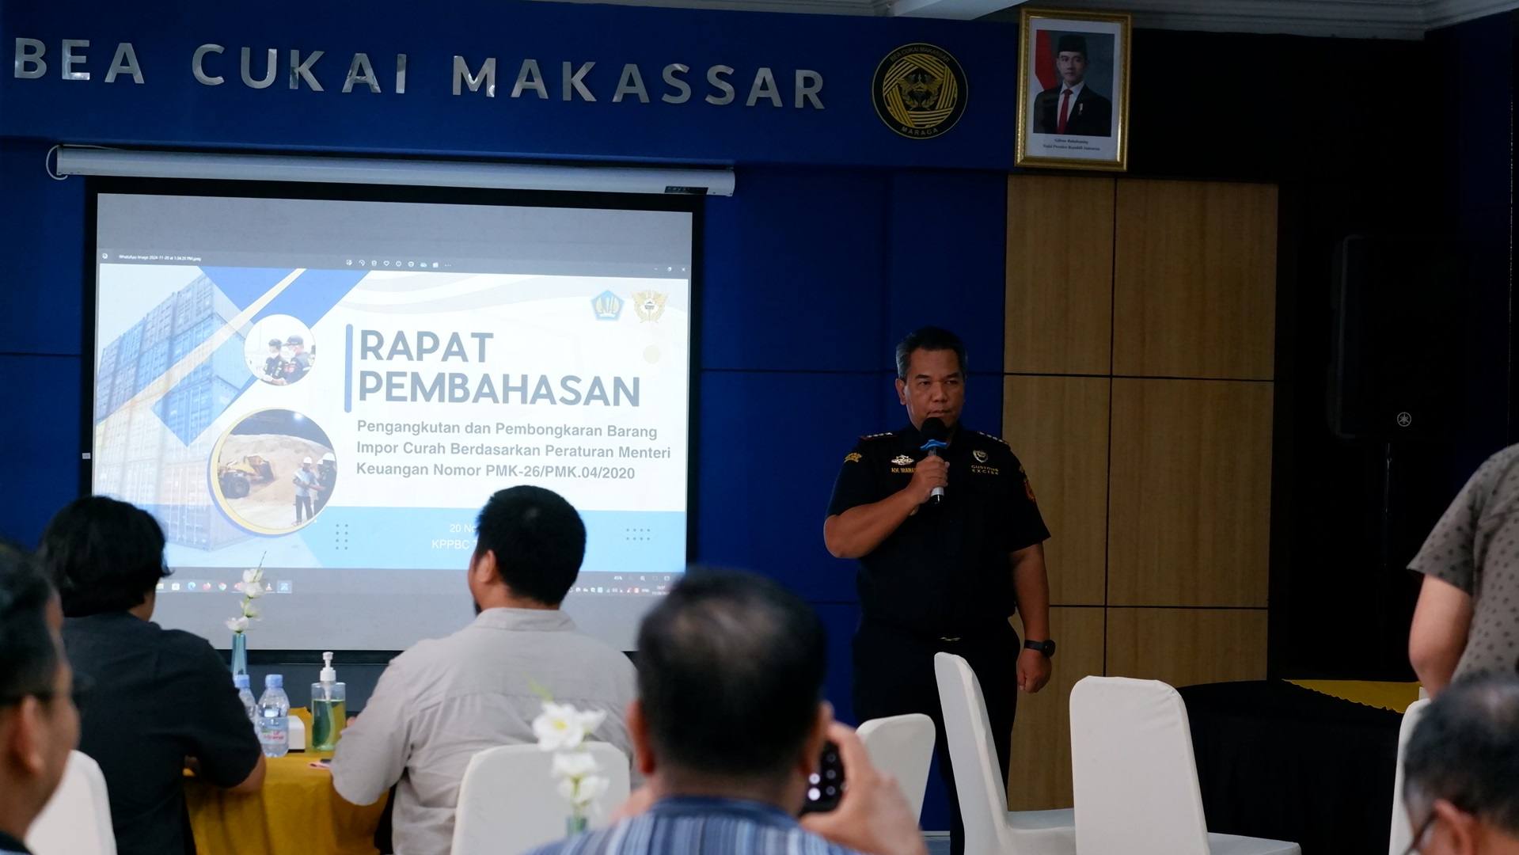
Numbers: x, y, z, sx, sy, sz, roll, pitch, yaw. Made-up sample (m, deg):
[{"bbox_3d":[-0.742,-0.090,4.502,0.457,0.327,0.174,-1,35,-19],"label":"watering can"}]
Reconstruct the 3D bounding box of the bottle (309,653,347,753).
[{"bbox_3d":[-0.886,0.565,6.880,0.070,0.202,0.070,1,1,0],"label":"bottle"}]

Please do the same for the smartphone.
[{"bbox_3d":[0.003,0.345,3.300,0.162,0.077,0.009,1,-2,0],"label":"smartphone"}]

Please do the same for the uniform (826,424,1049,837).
[{"bbox_3d":[0.462,0.690,8.750,0.540,1.400,0.350,1,1,-10],"label":"uniform"}]

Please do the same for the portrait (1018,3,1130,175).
[{"bbox_3d":[1.086,-1.163,11.550,0.395,0.545,0.030,2,4,-12],"label":"portrait"}]

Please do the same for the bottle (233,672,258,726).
[{"bbox_3d":[-1.055,0.587,6.800,0.064,0.168,0.064,1,1,0],"label":"bottle"}]

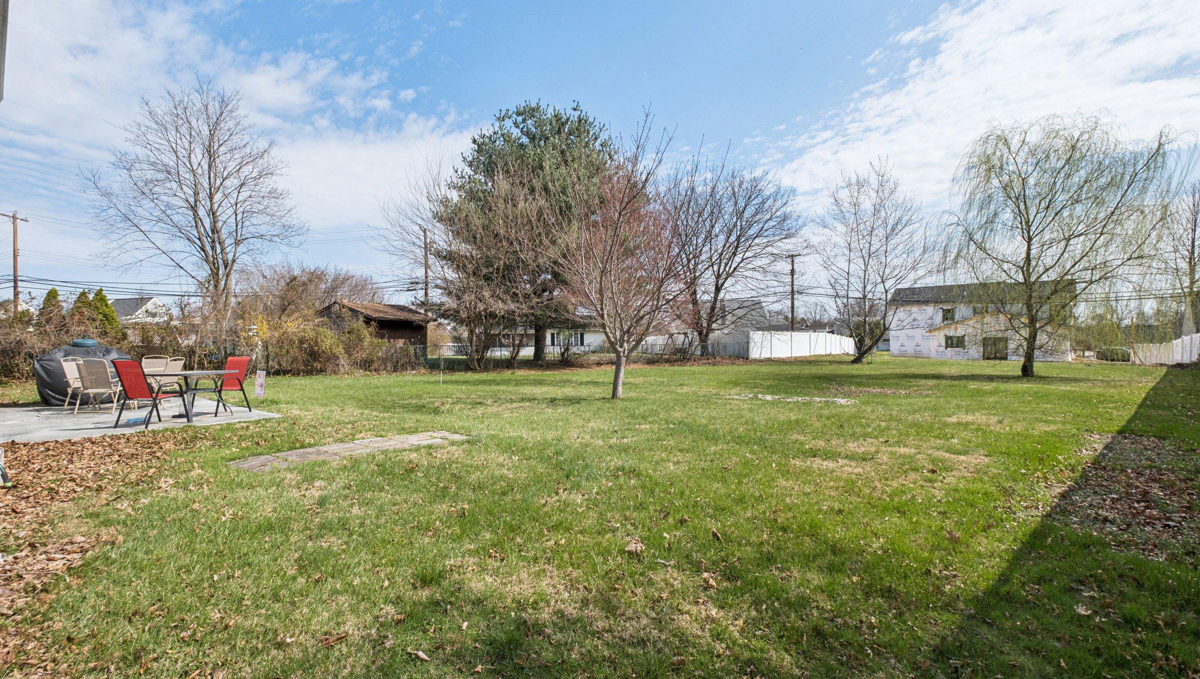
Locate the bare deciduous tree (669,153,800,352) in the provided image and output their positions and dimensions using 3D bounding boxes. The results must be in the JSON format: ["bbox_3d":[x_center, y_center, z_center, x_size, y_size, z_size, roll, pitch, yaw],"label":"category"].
[{"bbox_3d":[8.800,-5.600,33.000,8.500,13.300,8.500,0,0,0],"label":"bare deciduous tree"}]

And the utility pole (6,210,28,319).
[{"bbox_3d":[-46.700,-4.500,40.000,0.350,11.500,2.300,0,0,-18],"label":"utility pole"}]

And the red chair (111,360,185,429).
[{"bbox_3d":[-6.290,0.745,7.060,0.560,0.930,0.660,0,0,14],"label":"red chair"}]

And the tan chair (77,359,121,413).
[{"bbox_3d":[-8.310,0.765,8.380,0.550,0.890,0.600,0,0,-24],"label":"tan chair"}]

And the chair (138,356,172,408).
[{"bbox_3d":[-8.360,0.765,9.170,0.550,0.890,0.620,0,0,-9],"label":"chair"}]

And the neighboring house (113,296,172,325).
[{"bbox_3d":[-64.800,-2.200,69.200,8.800,7.000,6.800,0,0,16],"label":"neighboring house"}]

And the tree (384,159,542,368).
[{"bbox_3d":[-6.500,-3.500,24.000,7.600,9.900,7.000,0,0,0],"label":"tree"}]

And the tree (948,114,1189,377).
[{"bbox_3d":[15.850,-3.250,17.450,6.200,9.150,6.200,0,0,42],"label":"tree"}]

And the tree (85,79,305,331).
[{"bbox_3d":[-18.900,-5.600,24.000,8.500,13.800,8.500,0,0,0],"label":"tree"}]

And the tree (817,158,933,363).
[{"bbox_3d":[15.850,-4.650,29.000,5.900,12.000,5.900,0,0,29],"label":"tree"}]

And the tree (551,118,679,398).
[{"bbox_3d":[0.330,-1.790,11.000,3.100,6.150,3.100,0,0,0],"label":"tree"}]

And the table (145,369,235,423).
[{"bbox_3d":[-6.300,0.860,7.680,1.200,0.720,1.200,0,0,0],"label":"table"}]

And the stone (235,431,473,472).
[{"bbox_3d":[-2.720,1.275,5.780,2.420,0.050,0.630,0,0,-45],"label":"stone"}]

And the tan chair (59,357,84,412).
[{"bbox_3d":[-9.010,0.760,8.920,0.600,0.920,0.550,0,0,-17],"label":"tan chair"}]

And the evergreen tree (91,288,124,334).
[{"bbox_3d":[-19.200,-0.370,19.500,1.100,3.350,1.100,0,0,-45],"label":"evergreen tree"}]

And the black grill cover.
[{"bbox_3d":[-9.850,0.660,9.580,0.720,1.100,1.320,0,0,45],"label":"black grill cover"}]

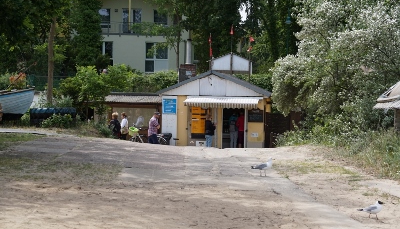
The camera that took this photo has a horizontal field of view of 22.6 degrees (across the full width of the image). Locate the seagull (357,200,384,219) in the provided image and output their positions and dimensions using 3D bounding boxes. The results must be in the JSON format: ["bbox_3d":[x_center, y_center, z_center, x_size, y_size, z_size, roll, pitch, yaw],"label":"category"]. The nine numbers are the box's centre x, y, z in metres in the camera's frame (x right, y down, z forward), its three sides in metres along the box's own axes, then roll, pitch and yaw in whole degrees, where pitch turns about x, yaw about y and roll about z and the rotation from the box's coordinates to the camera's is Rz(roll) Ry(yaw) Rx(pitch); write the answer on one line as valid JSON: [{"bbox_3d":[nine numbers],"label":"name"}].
[{"bbox_3d":[2.217,1.249,13.000,0.365,0.250,0.130,0,1,5],"label":"seagull"}]

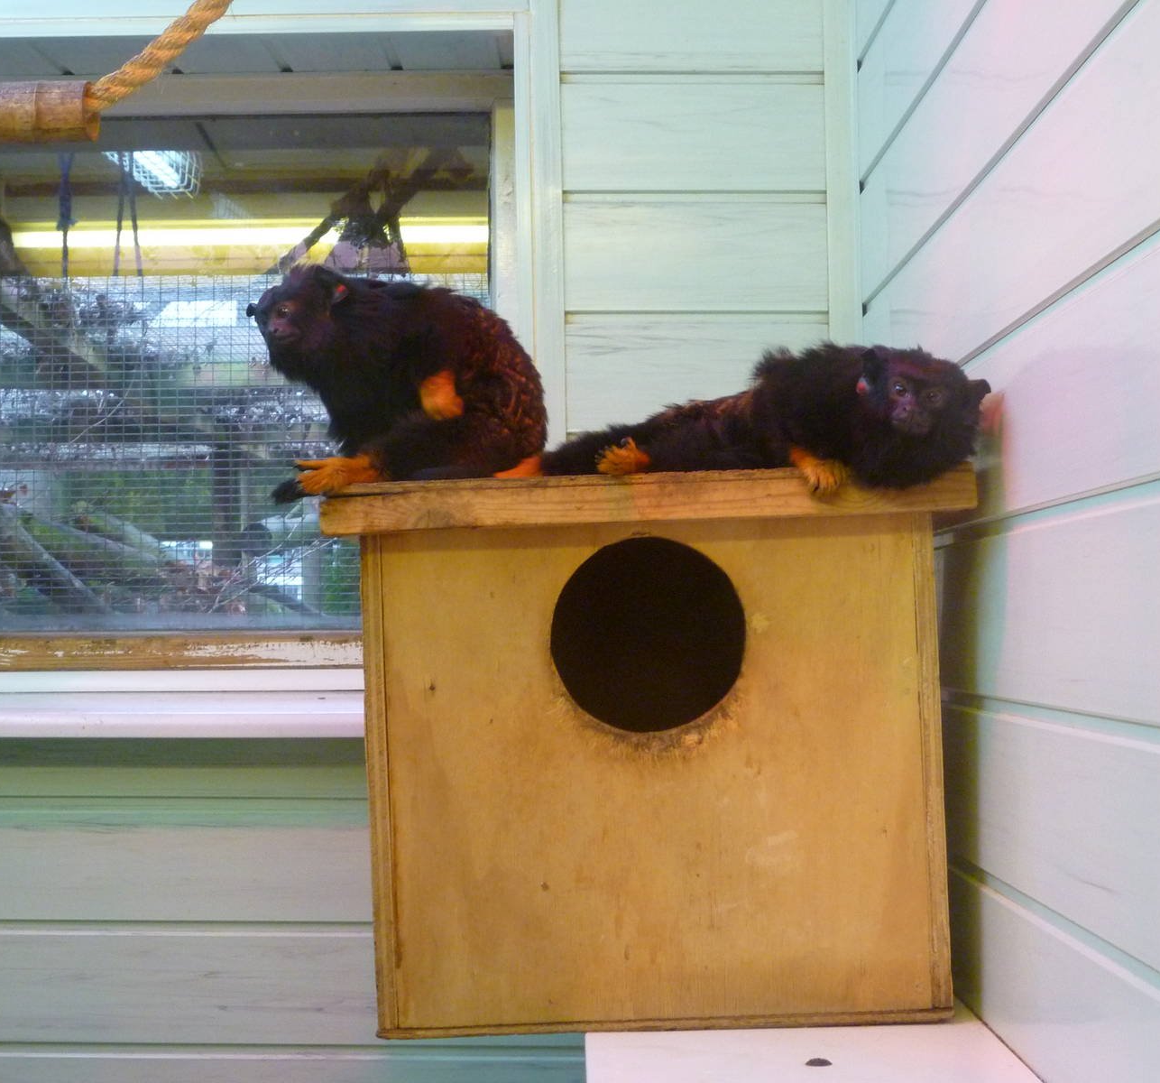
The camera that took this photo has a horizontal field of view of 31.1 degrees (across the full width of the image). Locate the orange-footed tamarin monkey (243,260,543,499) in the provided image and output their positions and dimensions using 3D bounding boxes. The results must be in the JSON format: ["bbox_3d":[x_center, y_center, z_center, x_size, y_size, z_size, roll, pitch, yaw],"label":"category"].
[{"bbox_3d":[-0.111,-0.097,1.270,0.175,0.143,0.100,0,-2,-20],"label":"orange-footed tamarin monkey"}]

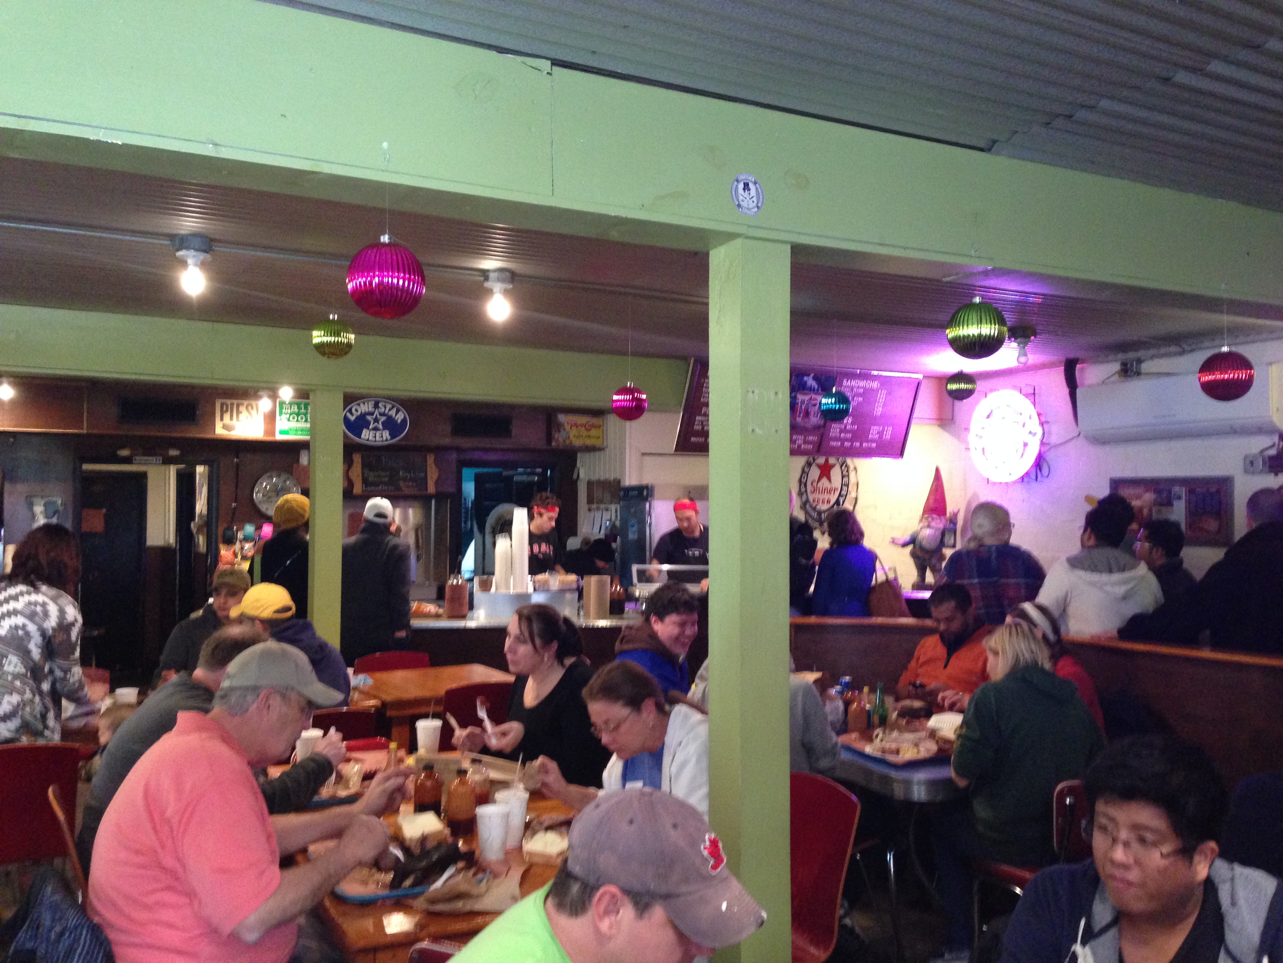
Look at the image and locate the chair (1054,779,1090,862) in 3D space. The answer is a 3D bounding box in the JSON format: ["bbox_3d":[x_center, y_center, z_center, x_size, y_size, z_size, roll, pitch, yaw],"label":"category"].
[{"bbox_3d":[1.388,1.326,4.081,0.450,0.820,0.500,1,-2,-29],"label":"chair"}]

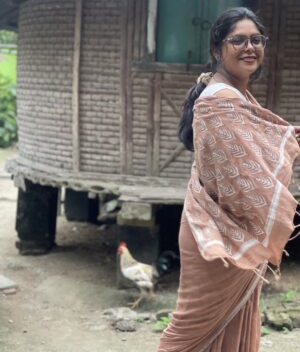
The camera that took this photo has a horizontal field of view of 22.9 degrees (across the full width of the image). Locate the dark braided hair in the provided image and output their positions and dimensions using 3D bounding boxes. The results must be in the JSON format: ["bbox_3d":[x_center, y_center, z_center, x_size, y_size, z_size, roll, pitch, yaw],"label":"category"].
[{"bbox_3d":[0.234,-0.314,2.420,0.225,0.450,0.235,-5,11,-37],"label":"dark braided hair"}]

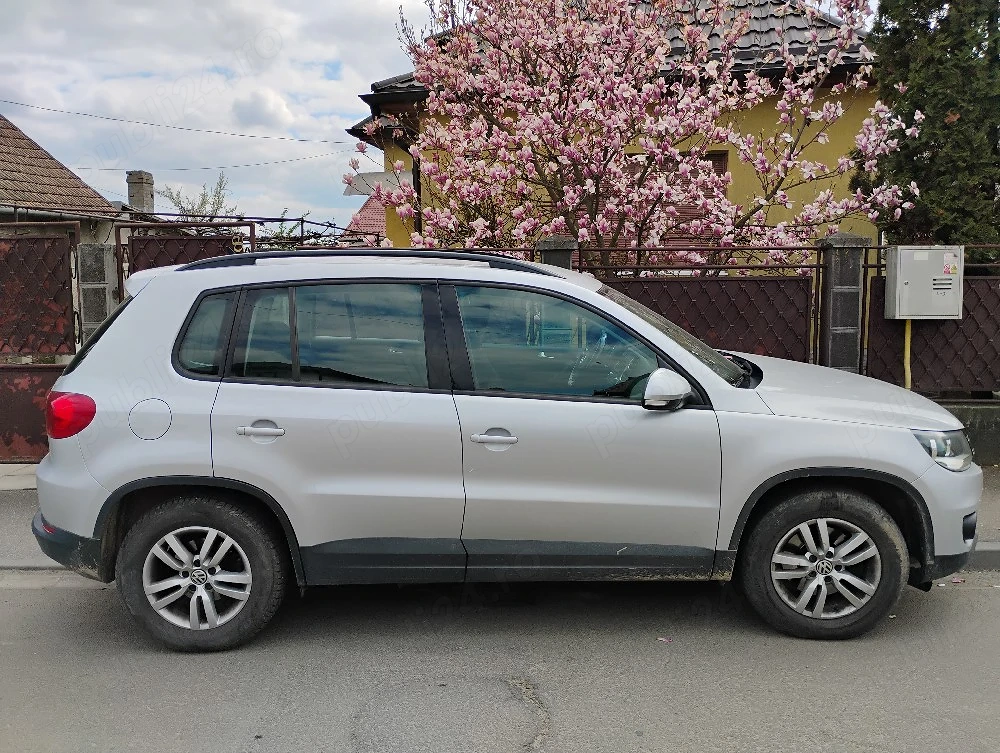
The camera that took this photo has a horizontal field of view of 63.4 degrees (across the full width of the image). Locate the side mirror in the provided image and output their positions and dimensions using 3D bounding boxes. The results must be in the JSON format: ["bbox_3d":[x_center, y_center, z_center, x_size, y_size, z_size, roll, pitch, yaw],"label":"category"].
[{"bbox_3d":[0.665,0.045,3.259,0.200,0.170,0.220,0,5,-2],"label":"side mirror"}]

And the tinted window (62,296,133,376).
[{"bbox_3d":[-1.780,-0.252,4.080,0.100,0.470,1.200,41,4,-5],"label":"tinted window"}]

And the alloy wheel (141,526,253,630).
[{"bbox_3d":[-1.243,0.823,3.411,0.442,0.442,0.180,-1,6,-1],"label":"alloy wheel"}]

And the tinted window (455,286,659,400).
[{"bbox_3d":[0.238,-0.146,3.409,0.860,0.500,0.060,0,-17,-2],"label":"tinted window"}]

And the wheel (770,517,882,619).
[{"bbox_3d":[1.360,0.797,3.464,0.442,0.442,0.180,0,6,3],"label":"wheel"}]

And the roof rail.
[{"bbox_3d":[-0.576,-0.495,3.511,1.630,0.120,0.070,0,5,-2],"label":"roof rail"}]

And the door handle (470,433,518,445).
[{"bbox_3d":[-0.022,0.253,3.286,0.190,0.035,0.045,3,6,-1],"label":"door handle"}]

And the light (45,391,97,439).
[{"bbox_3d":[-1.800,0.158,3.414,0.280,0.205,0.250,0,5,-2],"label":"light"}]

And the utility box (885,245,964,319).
[{"bbox_3d":[3.279,-0.721,6.265,0.500,0.550,0.200,0,6,1],"label":"utility box"}]

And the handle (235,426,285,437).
[{"bbox_3d":[-0.957,0.219,3.262,0.190,0.035,0.045,2,6,-1],"label":"handle"}]

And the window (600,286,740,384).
[{"bbox_3d":[0.804,-0.230,4.158,0.860,0.140,1.400,33,3,-4],"label":"window"}]

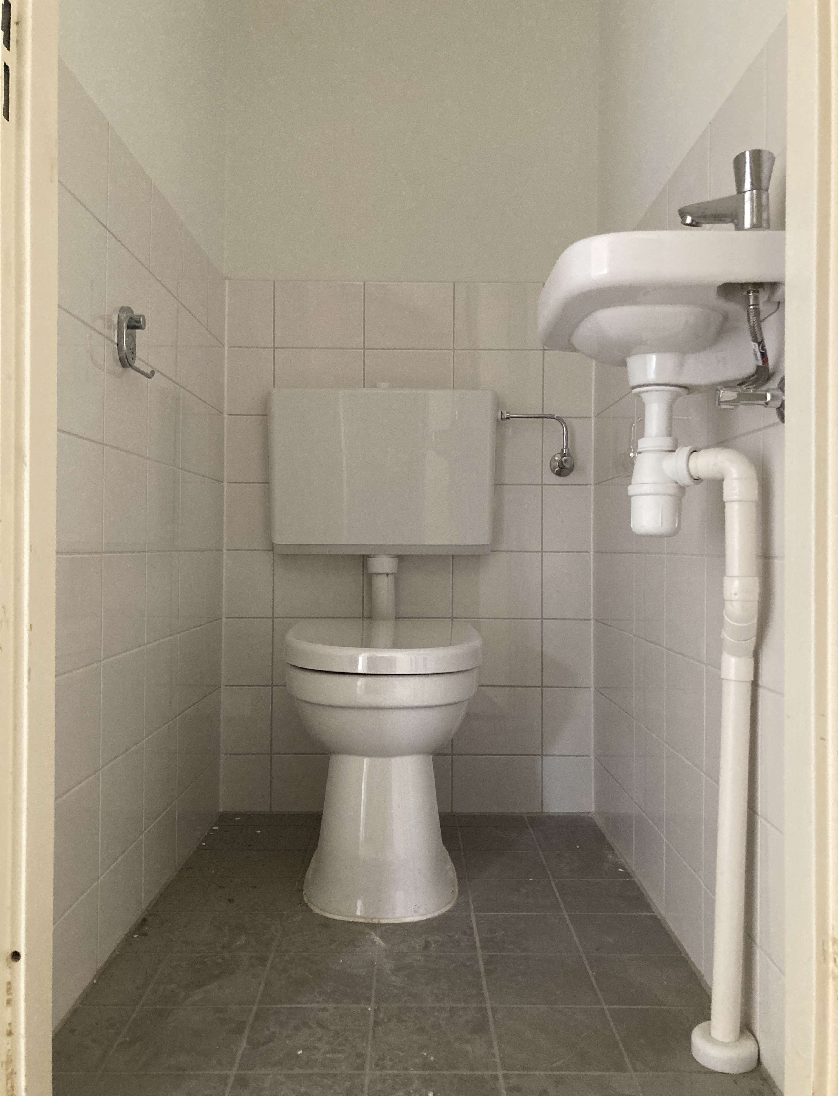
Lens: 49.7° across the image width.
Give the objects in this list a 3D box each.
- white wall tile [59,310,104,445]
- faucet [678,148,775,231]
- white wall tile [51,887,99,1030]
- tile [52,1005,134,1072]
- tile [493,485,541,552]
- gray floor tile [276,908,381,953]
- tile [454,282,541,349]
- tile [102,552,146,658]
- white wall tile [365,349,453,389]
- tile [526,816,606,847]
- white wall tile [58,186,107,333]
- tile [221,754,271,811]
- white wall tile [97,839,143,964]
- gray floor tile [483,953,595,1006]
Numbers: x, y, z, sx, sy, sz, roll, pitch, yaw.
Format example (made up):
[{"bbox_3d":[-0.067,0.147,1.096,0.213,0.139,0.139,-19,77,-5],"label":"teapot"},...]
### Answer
[{"bbox_3d":[-0.447,-0.220,1.170,0.010,0.149,0.195,0,0,0],"label":"white wall tile"},{"bbox_3d":[0.322,-0.368,0.945,0.100,0.079,0.044,0,0,0],"label":"faucet"},{"bbox_3d":[-0.446,0.518,1.155,0.010,0.119,0.187,0,0,0],"label":"white wall tile"},{"bbox_3d":[-0.399,0.593,1.087,0.080,0.010,0.147,0,0,-1],"label":"tile"},{"bbox_3d":[0.177,-0.065,2.016,0.198,0.148,0.010,0,0,0],"label":"tile"},{"bbox_3d":[-0.137,0.598,1.393,0.148,0.010,0.146,0,0,0],"label":"gray floor tile"},{"bbox_3d":[0.179,-0.516,2.017,0.197,0.147,0.010,0,0,0],"label":"tile"},{"bbox_3d":[-0.442,0.082,1.350,0.009,0.148,0.194,0,0,0],"label":"tile"},{"bbox_3d":[-0.022,-0.370,2.035,0.199,0.148,0.010,0,0,0],"label":"white wall tile"},{"bbox_3d":[0.311,0.600,1.888,0.144,0.010,0.226,0,0,0],"label":"tile"},{"bbox_3d":[-0.442,-0.373,1.159,0.010,0.148,0.202,0,0,0],"label":"white wall tile"},{"bbox_3d":[-0.381,0.521,2.014,0.106,0.129,0.010,0,0,0],"label":"tile"},{"bbox_3d":[-0.444,0.518,1.347,0.009,0.119,0.194,0,0,0],"label":"white wall tile"},{"bbox_3d":[0.166,0.600,1.247,0.148,0.010,0.147,0,0,-1],"label":"gray floor tile"}]

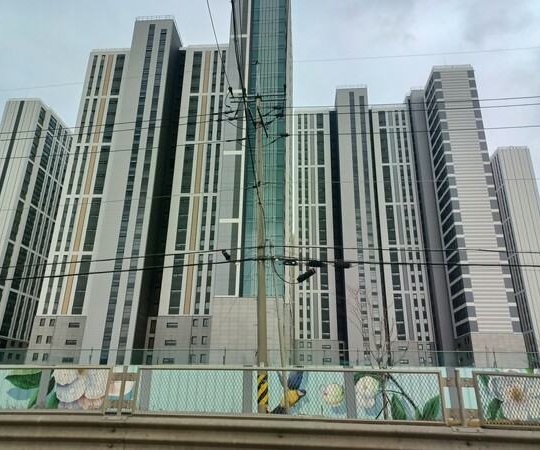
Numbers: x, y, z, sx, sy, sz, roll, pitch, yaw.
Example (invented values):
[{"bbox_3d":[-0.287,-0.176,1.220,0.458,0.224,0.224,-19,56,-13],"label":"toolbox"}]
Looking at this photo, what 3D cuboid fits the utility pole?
[{"bbox_3d":[-0.346,0.473,16.524,0.370,13.147,0.370,-1,-21,-1],"label":"utility pole"}]

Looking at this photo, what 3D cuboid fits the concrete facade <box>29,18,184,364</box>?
[{"bbox_3d":[-31.603,-7.748,90.449,18.300,80.200,10.000,-1,-21,5],"label":"concrete facade"}]

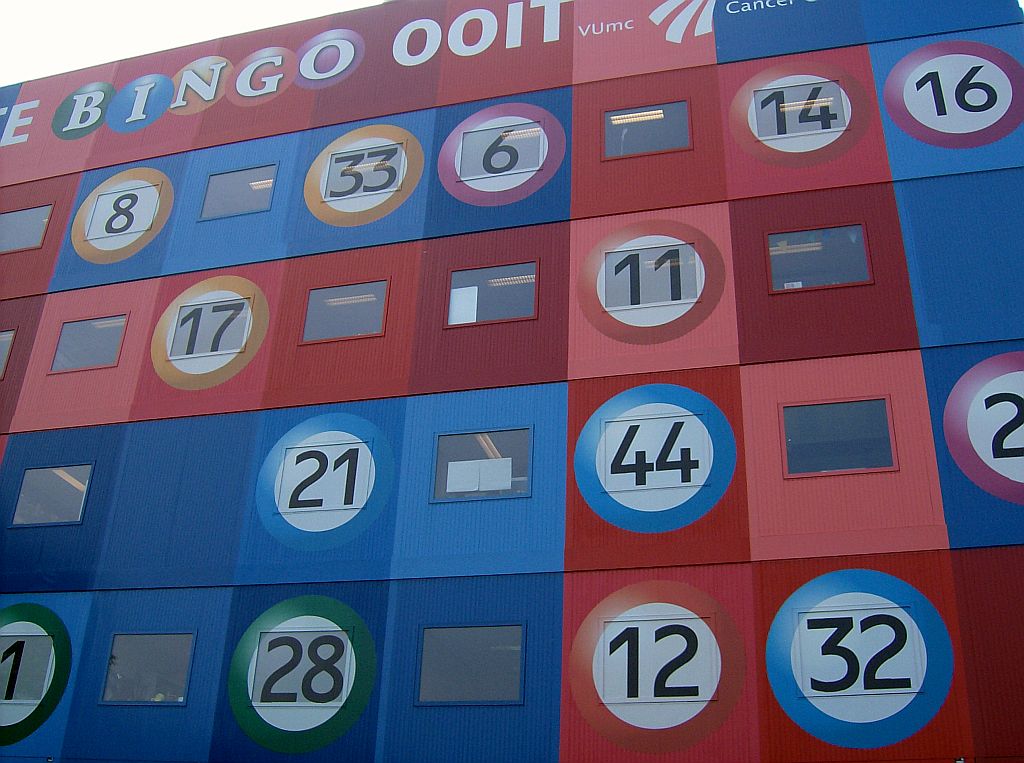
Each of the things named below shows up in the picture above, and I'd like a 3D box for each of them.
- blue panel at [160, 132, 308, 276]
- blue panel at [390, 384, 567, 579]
[{"bbox_3d":[-6.016,-3.910,23.285,3.000,3.500,0.100,-5,-29,15],"label":"blue panel"},{"bbox_3d":[-0.430,1.403,15.120,2.476,2.870,0.100,-5,-28,15],"label":"blue panel"}]

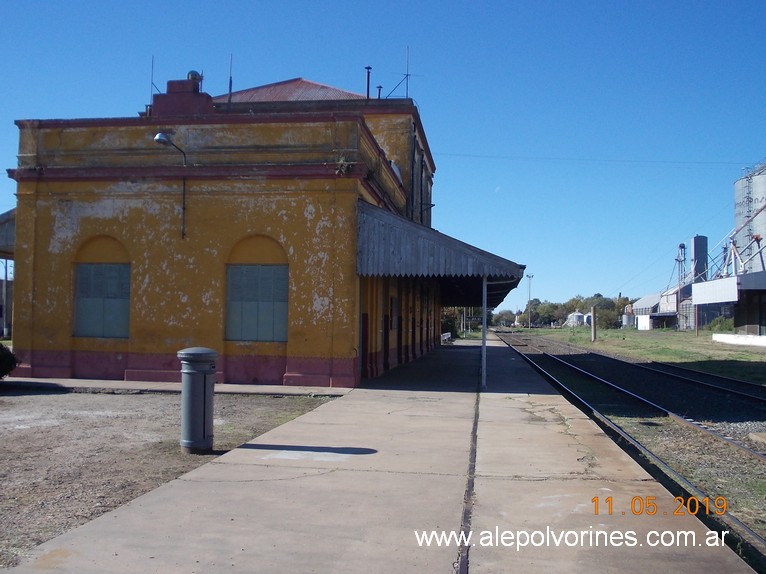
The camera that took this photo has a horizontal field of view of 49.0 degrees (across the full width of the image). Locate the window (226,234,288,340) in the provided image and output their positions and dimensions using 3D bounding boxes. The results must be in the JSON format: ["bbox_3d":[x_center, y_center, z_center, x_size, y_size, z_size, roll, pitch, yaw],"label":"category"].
[{"bbox_3d":[-3.088,0.024,20.782,1.600,2.630,0.200,1,-2,8],"label":"window"}]

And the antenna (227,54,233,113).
[{"bbox_3d":[-4.186,-5.554,23.000,0.120,1.620,0.120,1,-2,8],"label":"antenna"}]

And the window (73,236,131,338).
[{"bbox_3d":[-7.107,-0.013,21.382,1.540,2.600,0.200,1,-2,8],"label":"window"}]

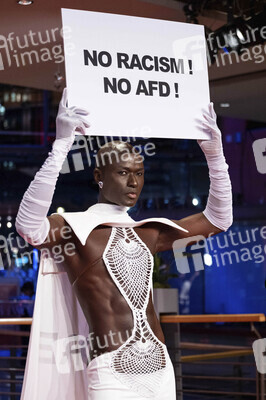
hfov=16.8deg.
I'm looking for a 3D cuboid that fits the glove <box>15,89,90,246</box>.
[{"bbox_3d":[-0.255,-0.104,2.940,0.320,0.520,0.220,0,0,-31],"label":"glove"}]

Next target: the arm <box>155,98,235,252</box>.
[{"bbox_3d":[0.222,-0.085,3.270,0.350,0.540,0.180,0,0,-31],"label":"arm"}]

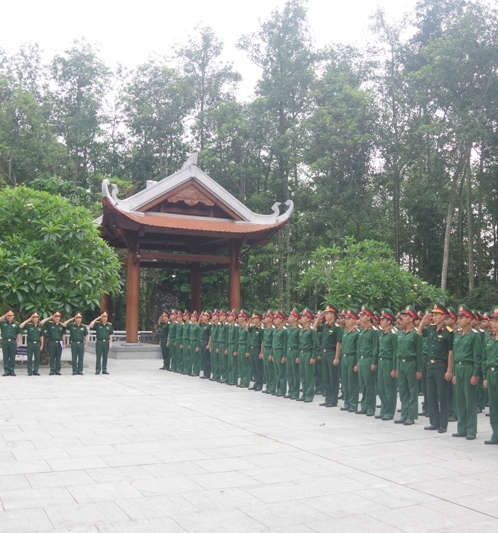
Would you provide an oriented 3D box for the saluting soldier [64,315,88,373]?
[{"bbox_3d":[-4.802,2.139,16.600,0.680,1.700,0.420,3,-6,-28],"label":"saluting soldier"}]

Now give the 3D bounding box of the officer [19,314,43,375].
[{"bbox_3d":[-5.783,2.087,16.078,0.640,1.700,0.420,3,-6,-24],"label":"officer"}]

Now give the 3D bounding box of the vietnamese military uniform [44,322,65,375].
[{"bbox_3d":[-5.216,2.210,16.164,0.560,1.400,0.340,3,-6,-24],"label":"vietnamese military uniform"}]

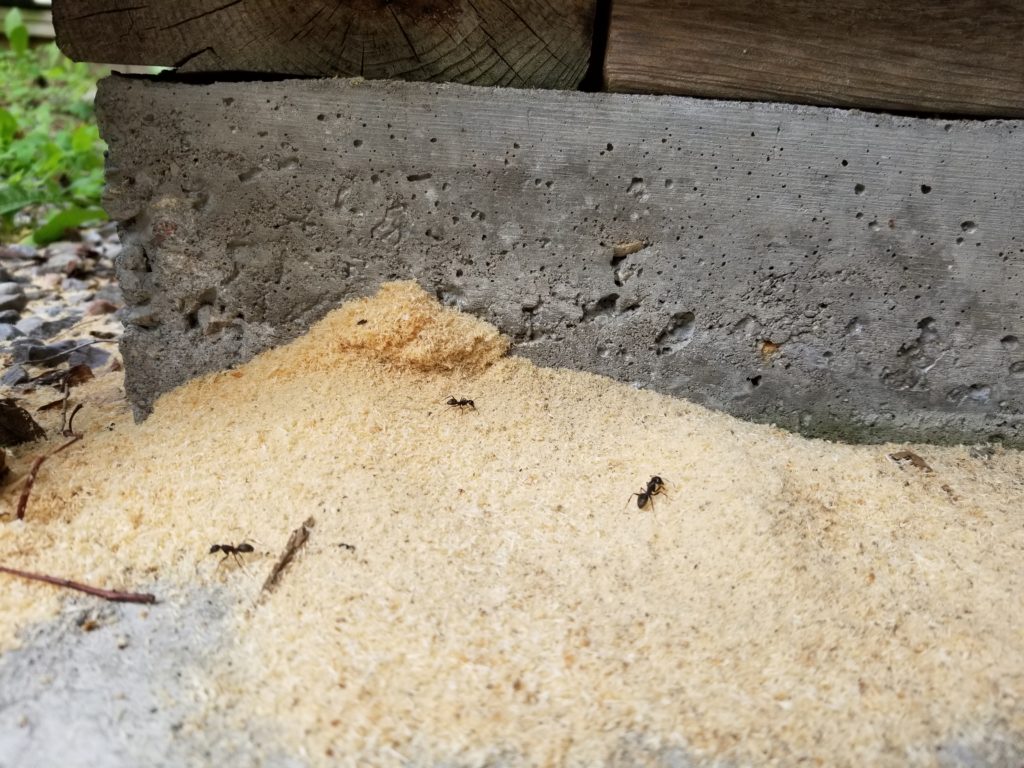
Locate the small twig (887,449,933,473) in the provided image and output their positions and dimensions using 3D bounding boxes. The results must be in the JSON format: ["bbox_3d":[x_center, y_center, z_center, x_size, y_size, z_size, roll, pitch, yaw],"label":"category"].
[{"bbox_3d":[0.138,0.027,0.266,0.013,0.003,0.007,17,27,29],"label":"small twig"}]

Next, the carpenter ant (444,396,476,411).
[{"bbox_3d":[-0.017,0.006,0.250,0.010,0.003,0.005,4,31,1],"label":"carpenter ant"}]

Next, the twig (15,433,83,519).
[{"bbox_3d":[-0.139,0.027,0.229,0.007,0.004,0.045,-2,24,-13],"label":"twig"}]

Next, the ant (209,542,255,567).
[{"bbox_3d":[-0.071,0.043,0.194,0.011,0.004,0.005,4,28,2],"label":"ant"}]

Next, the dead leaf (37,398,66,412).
[{"bbox_3d":[-0.164,0.008,0.274,0.003,0.003,0.011,17,27,29],"label":"dead leaf"}]

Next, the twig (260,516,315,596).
[{"bbox_3d":[-0.056,0.043,0.190,0.003,0.003,0.025,8,31,9],"label":"twig"}]

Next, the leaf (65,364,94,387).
[{"bbox_3d":[-0.164,-0.003,0.291,0.009,0.005,0.010,3,23,0],"label":"leaf"}]

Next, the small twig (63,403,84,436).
[{"bbox_3d":[-0.146,0.012,0.256,0.004,0.006,0.016,-2,24,-13],"label":"small twig"}]

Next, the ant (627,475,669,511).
[{"bbox_3d":[0.039,0.030,0.218,0.007,0.004,0.012,20,36,25],"label":"ant"}]

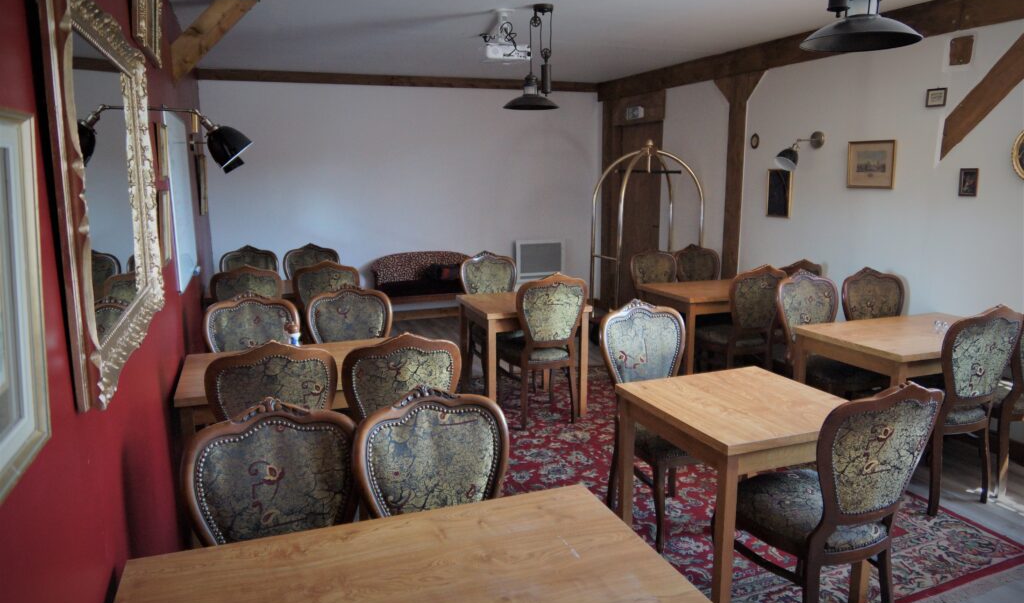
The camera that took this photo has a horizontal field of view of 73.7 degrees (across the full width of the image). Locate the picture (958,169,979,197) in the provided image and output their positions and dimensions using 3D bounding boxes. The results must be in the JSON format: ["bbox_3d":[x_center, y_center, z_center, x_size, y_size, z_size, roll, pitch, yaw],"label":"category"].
[{"bbox_3d":[2.643,-0.688,3.957,0.018,0.160,0.117,-4,11,-21],"label":"picture"}]

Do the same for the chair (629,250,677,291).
[{"bbox_3d":[1.259,0.085,5.531,0.490,1.000,0.560,-4,11,-21],"label":"chair"}]

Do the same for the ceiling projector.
[{"bbox_3d":[-0.029,-1.612,4.172,0.270,0.310,0.235,-3,11,-16],"label":"ceiling projector"}]

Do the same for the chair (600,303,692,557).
[{"bbox_3d":[0.710,0.532,3.137,0.490,1.000,0.590,-4,11,-21],"label":"chair"}]

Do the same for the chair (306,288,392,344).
[{"bbox_3d":[-0.790,0.455,3.582,0.490,1.000,0.575,-5,11,-20],"label":"chair"}]

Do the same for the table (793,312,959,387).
[{"bbox_3d":[2.219,0.531,3.767,1.110,0.750,0.690,-4,11,-21],"label":"table"}]

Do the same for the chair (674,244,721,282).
[{"bbox_3d":[1.675,0.043,5.754,0.490,1.000,0.560,-4,11,-21],"label":"chair"}]

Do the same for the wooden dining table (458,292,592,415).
[{"bbox_3d":[0.066,0.365,4.680,0.710,0.755,0.710,-5,11,-20],"label":"wooden dining table"}]

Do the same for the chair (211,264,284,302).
[{"bbox_3d":[-1.898,0.193,5.028,0.490,1.000,0.590,-3,11,-16],"label":"chair"}]

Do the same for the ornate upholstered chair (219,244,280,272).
[{"bbox_3d":[-2.183,0.051,5.764,0.490,1.000,0.575,-5,11,-20],"label":"ornate upholstered chair"}]

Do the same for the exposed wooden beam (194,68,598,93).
[{"bbox_3d":[-0.960,-2.253,6.993,4.170,0.090,0.100,-5,12,-21],"label":"exposed wooden beam"}]

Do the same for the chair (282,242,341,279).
[{"bbox_3d":[-1.704,0.018,5.960,0.490,1.000,0.590,-4,11,-21],"label":"chair"}]

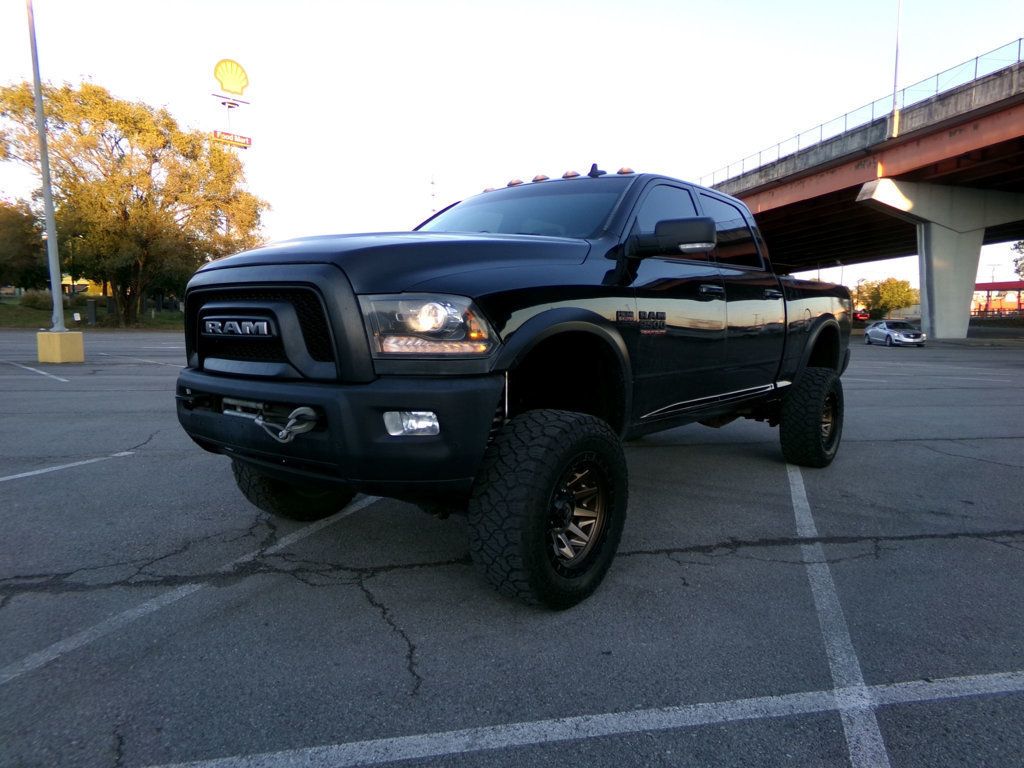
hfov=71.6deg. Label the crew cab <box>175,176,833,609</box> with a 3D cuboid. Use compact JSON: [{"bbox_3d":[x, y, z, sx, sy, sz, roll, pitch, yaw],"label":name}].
[{"bbox_3d":[0.728,-0.297,5.315,2.270,2.180,5.980,5,7,39],"label":"crew cab"}]

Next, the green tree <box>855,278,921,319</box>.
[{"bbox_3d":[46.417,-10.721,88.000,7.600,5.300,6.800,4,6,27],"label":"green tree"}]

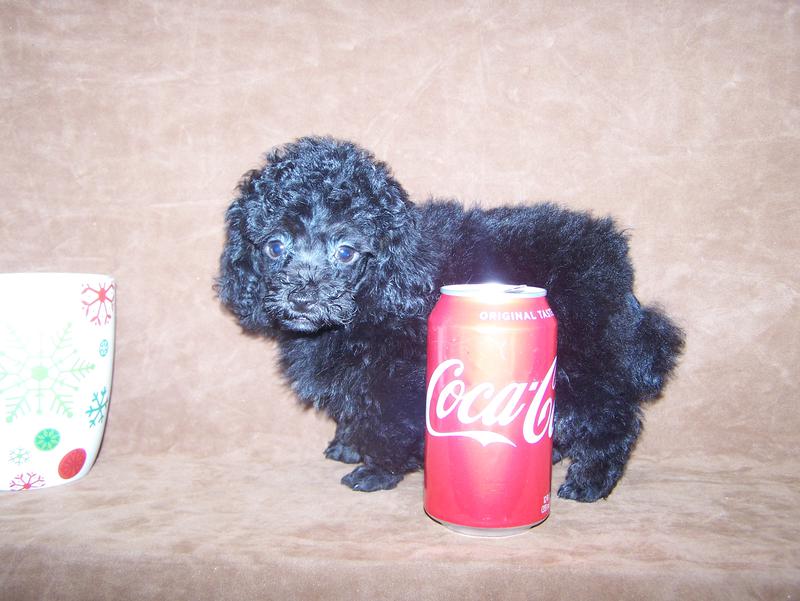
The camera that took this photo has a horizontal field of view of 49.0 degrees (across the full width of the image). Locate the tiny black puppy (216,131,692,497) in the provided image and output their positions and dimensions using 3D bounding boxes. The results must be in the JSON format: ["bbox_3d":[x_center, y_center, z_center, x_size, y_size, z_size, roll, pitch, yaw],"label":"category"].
[{"bbox_3d":[0.034,0.005,0.532,0.280,0.207,0.125,1,5,-6],"label":"tiny black puppy"}]

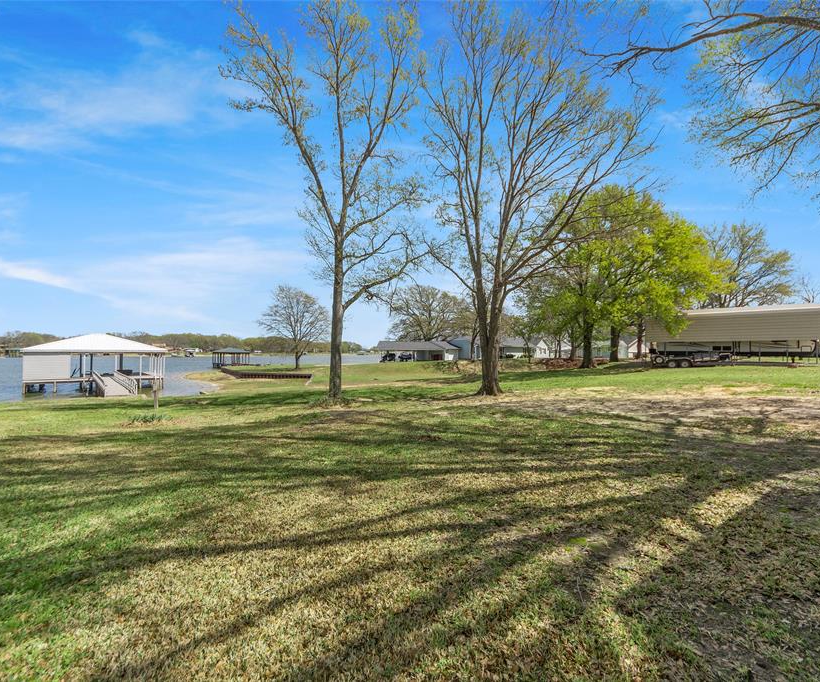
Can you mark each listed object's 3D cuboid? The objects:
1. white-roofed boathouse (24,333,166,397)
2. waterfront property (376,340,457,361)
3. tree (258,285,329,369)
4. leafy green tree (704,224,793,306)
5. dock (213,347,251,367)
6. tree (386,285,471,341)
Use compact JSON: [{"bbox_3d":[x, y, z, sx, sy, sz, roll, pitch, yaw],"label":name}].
[{"bbox_3d":[-36.794,2.355,41.366,11.980,6.410,9.600,1,-2,-34],"label":"white-roofed boathouse"},{"bbox_3d":[2.052,2.328,76.865,16.000,4.160,8.000,-1,-2,25],"label":"waterfront property"},{"bbox_3d":[-19.629,-2.338,57.093,10.800,14.030,10.800,1,-2,-19],"label":"tree"},{"bbox_3d":[41.237,-6.045,42.195,10.000,16.960,10.000,-2,-2,44],"label":"leafy green tree"},{"bbox_3d":[-44.343,4.071,84.917,7.300,5.310,7.300,0,-2,-14],"label":"dock"},{"bbox_3d":[4.663,-4.758,86.176,20.000,18.960,20.000,0,-2,3],"label":"tree"}]

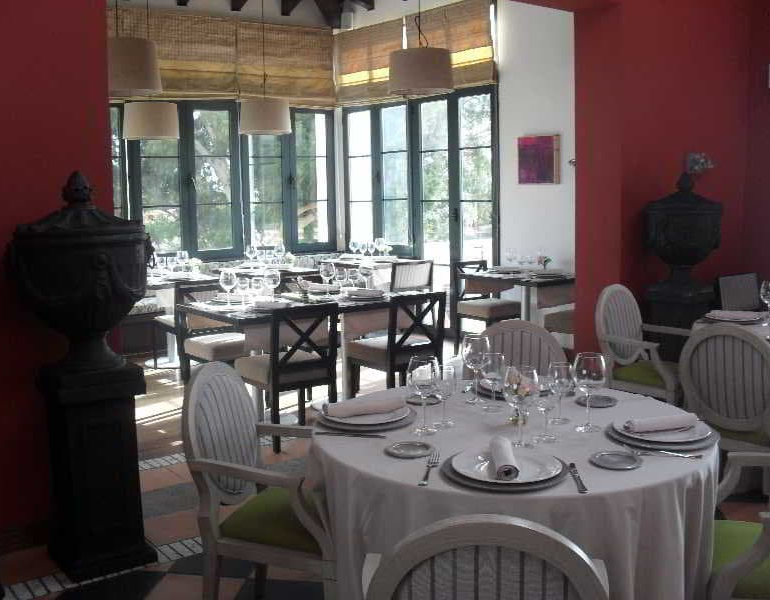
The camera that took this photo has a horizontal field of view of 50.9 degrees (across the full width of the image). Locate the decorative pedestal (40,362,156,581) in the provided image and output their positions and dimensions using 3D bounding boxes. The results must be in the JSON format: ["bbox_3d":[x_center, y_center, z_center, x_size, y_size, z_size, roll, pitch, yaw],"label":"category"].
[{"bbox_3d":[-1.178,0.673,3.325,0.325,0.825,0.325,-7,9,-35],"label":"decorative pedestal"}]

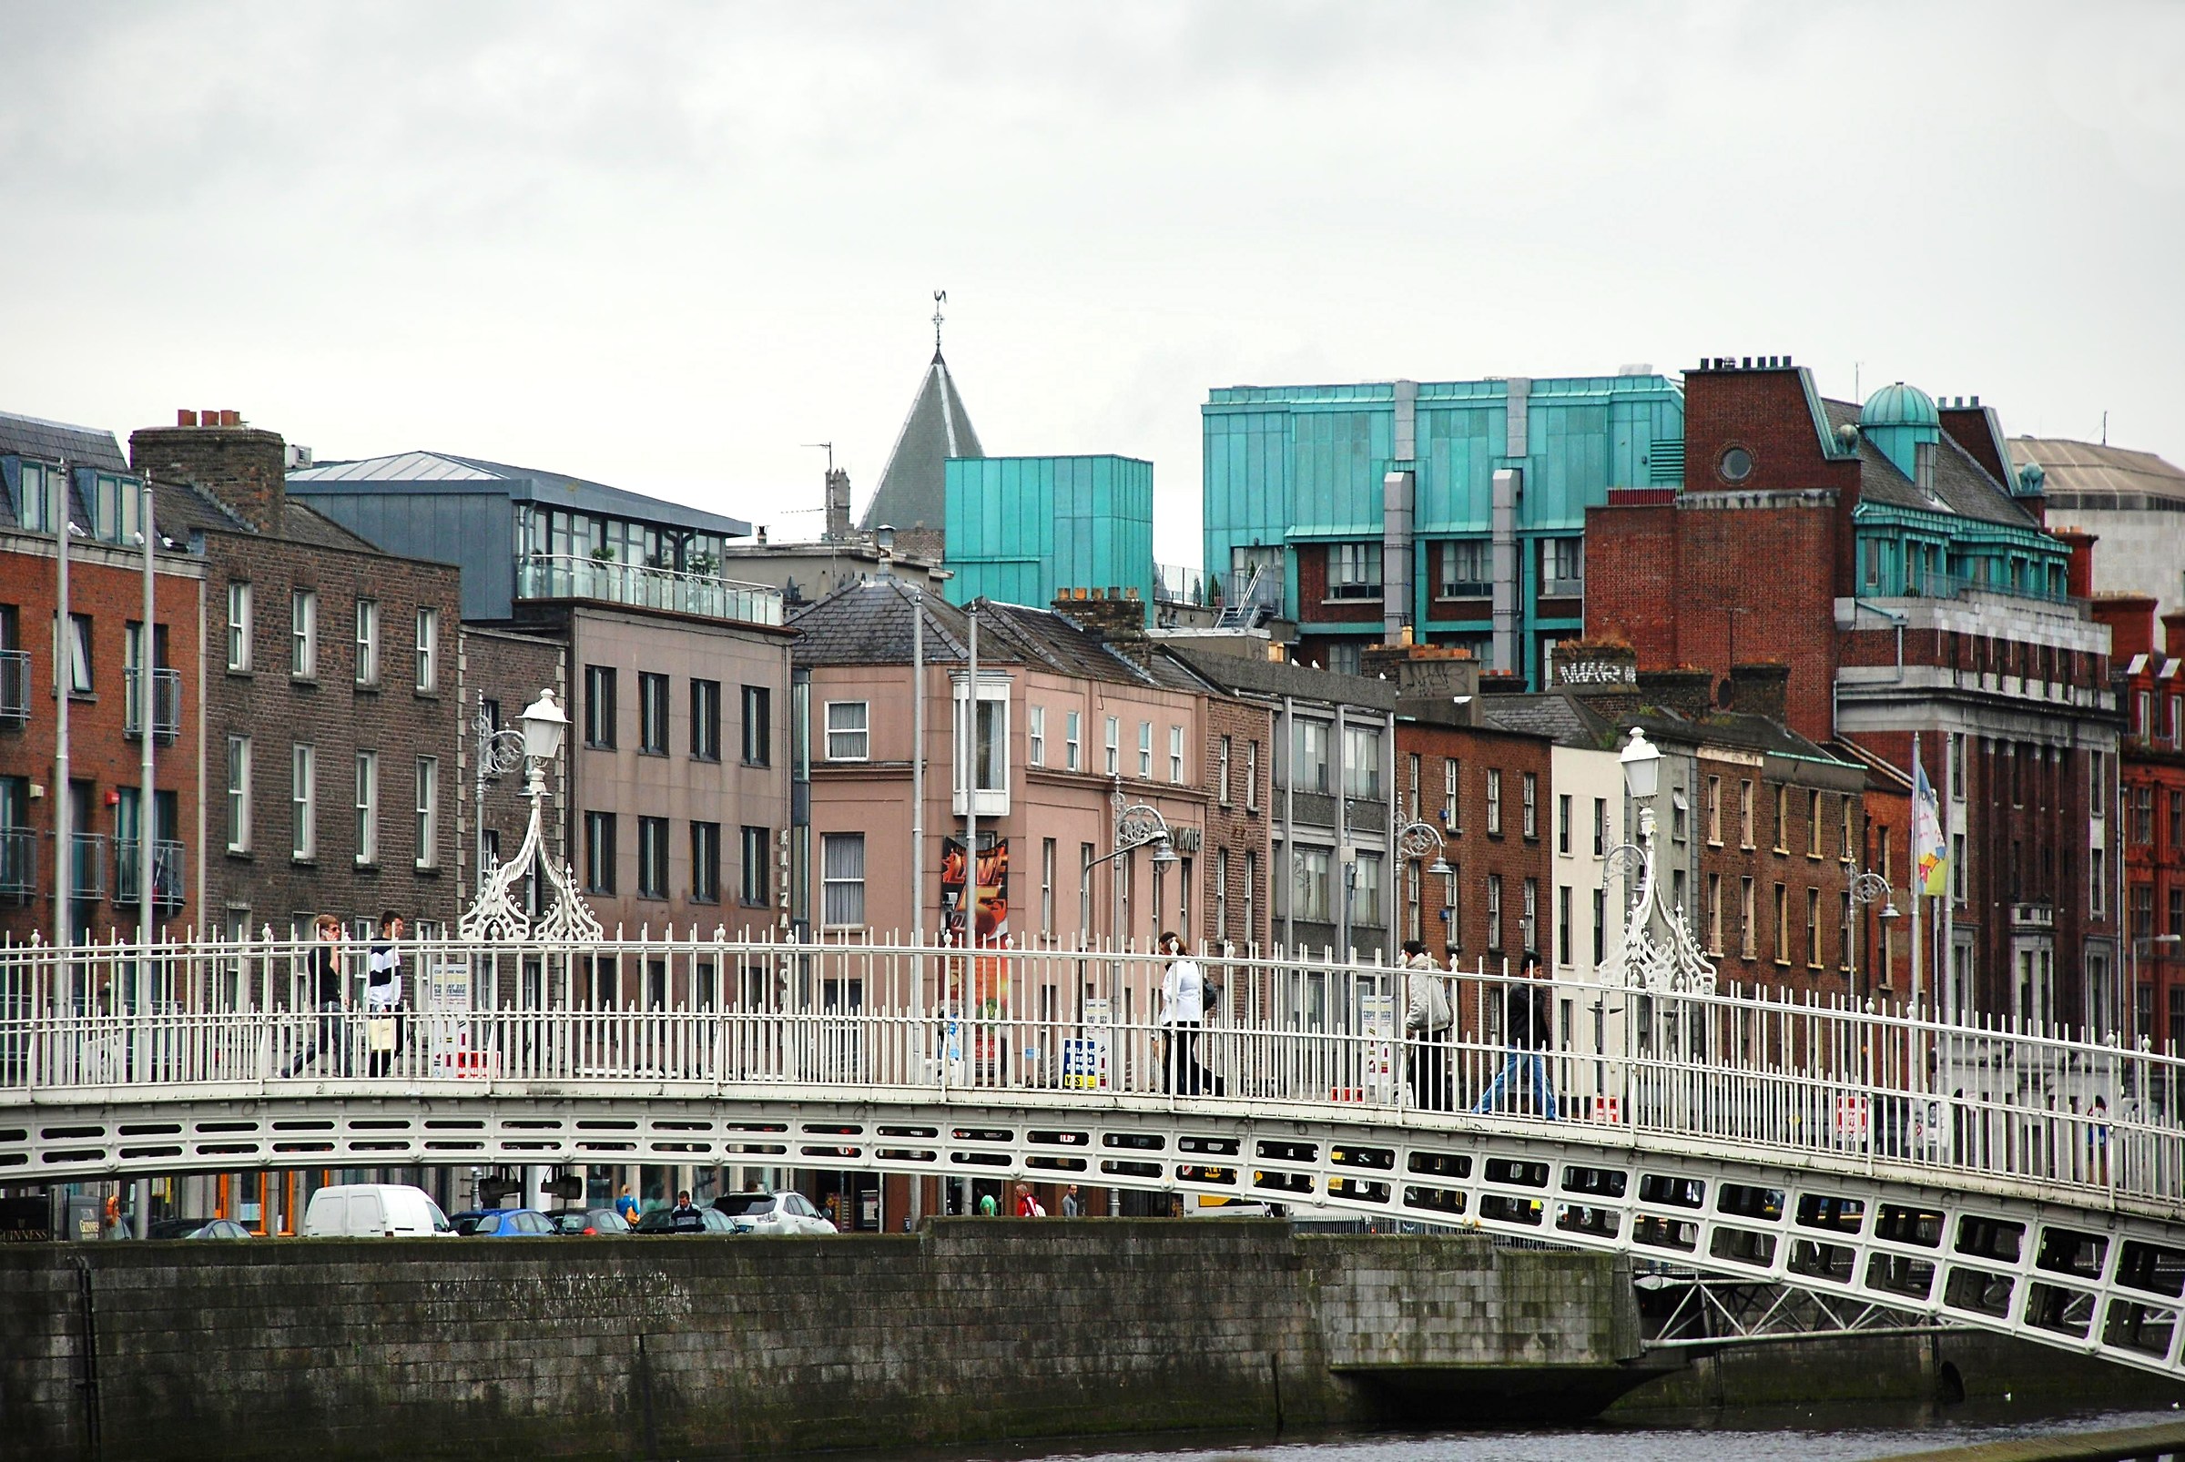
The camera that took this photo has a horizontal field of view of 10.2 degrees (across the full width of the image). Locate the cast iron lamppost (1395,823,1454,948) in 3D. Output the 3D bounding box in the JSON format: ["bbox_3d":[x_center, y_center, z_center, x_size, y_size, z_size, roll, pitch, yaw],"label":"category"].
[{"bbox_3d":[7.657,6.818,285.932,1.450,10.701,0.560,-1,-2,17],"label":"cast iron lamppost"}]

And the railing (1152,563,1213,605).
[{"bbox_3d":[2.351,-3.814,322.310,0.120,1.097,5.300,-1,-2,16],"label":"railing"}]

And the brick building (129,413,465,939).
[{"bbox_3d":[-18.980,2.334,239.300,9.000,16.850,14.320,-1,-2,17],"label":"brick building"}]

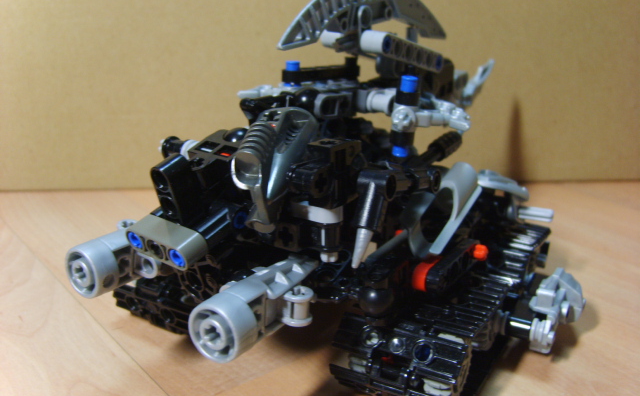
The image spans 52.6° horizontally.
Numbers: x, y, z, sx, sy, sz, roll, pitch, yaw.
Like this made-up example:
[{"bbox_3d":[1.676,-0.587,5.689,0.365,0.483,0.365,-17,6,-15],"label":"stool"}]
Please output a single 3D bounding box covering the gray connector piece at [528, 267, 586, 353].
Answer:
[{"bbox_3d":[0.078,0.038,0.212,0.017,0.022,0.022,10,21,30],"label":"gray connector piece"}]

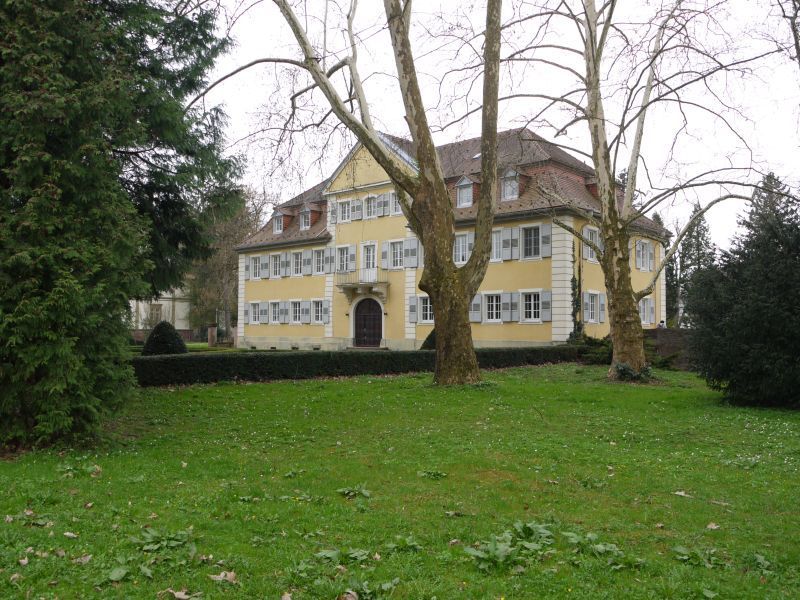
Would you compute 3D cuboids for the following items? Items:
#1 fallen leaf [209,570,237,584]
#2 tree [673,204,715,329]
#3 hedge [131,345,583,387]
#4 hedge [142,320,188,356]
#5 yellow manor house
[{"bbox_3d":[-1.115,1.743,4.936,0.175,0.045,0.140,1,-3,0],"label":"fallen leaf"},{"bbox_3d":[24.748,-1.734,65.715,4.300,12.588,4.300,-2,-4,44],"label":"tree"},{"bbox_3d":[0.412,2.347,30.639,1.100,0.850,23.718,-2,-4,42],"label":"hedge"},{"bbox_3d":[-9.281,1.764,30.957,1.950,1.874,1.950,-2,-4,44],"label":"hedge"},{"bbox_3d":[1.957,-3.612,56.913,31.537,14.924,13.844,-2,-4,44],"label":"yellow manor house"}]

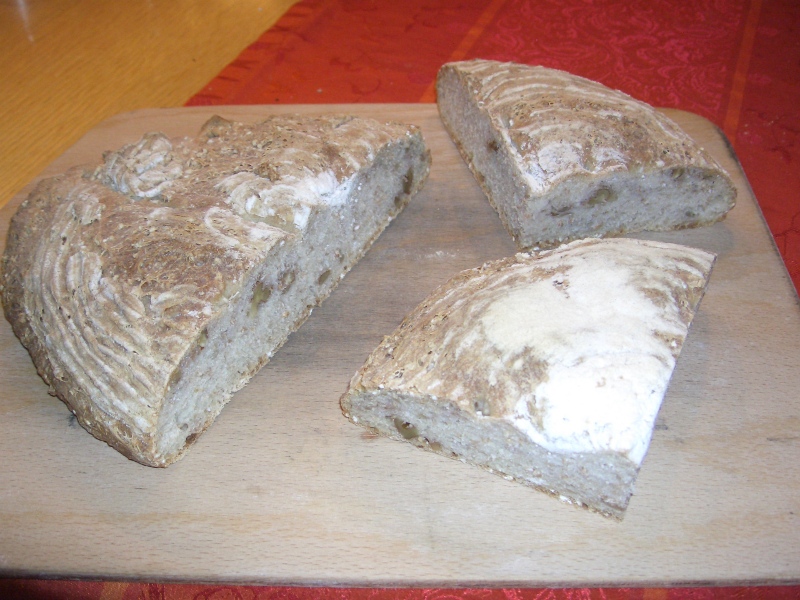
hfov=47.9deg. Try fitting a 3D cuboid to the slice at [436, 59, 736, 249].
[{"bbox_3d":[0.102,-0.099,0.508,0.122,0.048,0.138,-11,47,-10],"label":"slice"}]

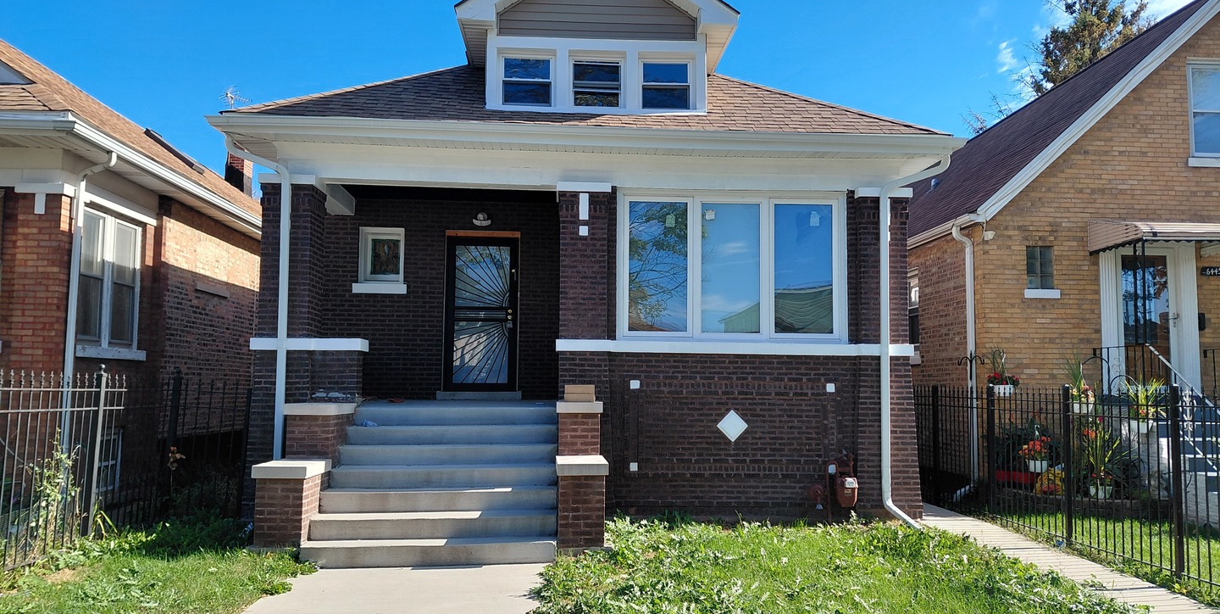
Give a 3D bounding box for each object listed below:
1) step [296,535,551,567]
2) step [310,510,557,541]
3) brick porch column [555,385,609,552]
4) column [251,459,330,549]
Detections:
[{"bbox_3d":[-1.509,2.070,7.518,2.130,0.168,0.322,1,-4,-4],"label":"step"},{"bbox_3d":[-1.529,1.920,7.851,2.130,0.175,0.326,1,-4,-4],"label":"step"},{"bbox_3d":[-0.281,1.492,8.462,0.441,1.257,1.917,1,-4,-4],"label":"brick porch column"},{"bbox_3d":[-2.778,1.700,7.761,0.443,0.709,0.873,1,-4,-4],"label":"column"}]

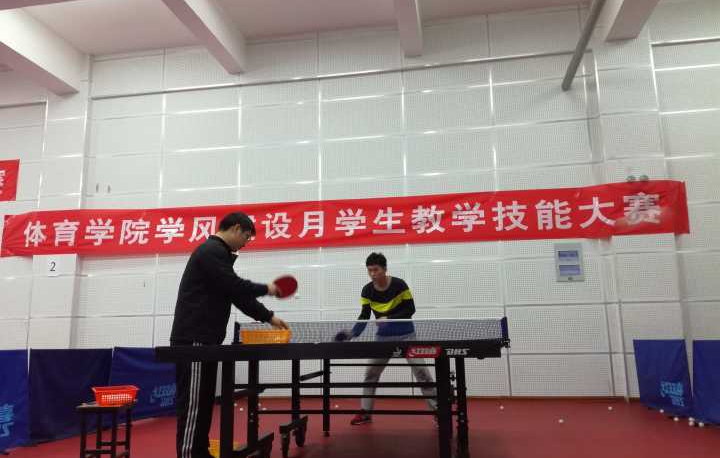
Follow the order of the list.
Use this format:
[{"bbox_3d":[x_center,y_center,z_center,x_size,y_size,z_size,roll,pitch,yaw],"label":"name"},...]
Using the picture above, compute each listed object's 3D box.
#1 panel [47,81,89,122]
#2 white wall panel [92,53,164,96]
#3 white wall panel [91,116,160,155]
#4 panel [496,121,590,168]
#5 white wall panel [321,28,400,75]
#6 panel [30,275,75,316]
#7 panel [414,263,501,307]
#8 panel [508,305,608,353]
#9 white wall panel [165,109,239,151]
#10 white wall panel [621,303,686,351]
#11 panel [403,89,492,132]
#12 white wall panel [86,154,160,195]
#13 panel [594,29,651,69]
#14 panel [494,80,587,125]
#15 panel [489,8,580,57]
[{"bbox_3d":[-4.441,-1.948,8.544,0.663,0.592,0.030,-3,-10,9],"label":"panel"},{"bbox_3d":[-3.570,-2.363,8.743,1.208,0.644,0.050,-3,-10,10],"label":"white wall panel"},{"bbox_3d":[-3.518,-1.394,8.541,1.200,0.600,0.040,-3,-11,10],"label":"white wall panel"},{"bbox_3d":[2.382,-1.095,7.347,1.192,0.592,0.030,-3,-10,9],"label":"panel"},{"bbox_3d":[0.003,-2.510,8.014,1.192,0.698,0.030,-3,-10,9],"label":"white wall panel"},{"bbox_3d":[-4.445,0.981,8.153,0.655,0.600,0.050,-3,-10,10],"label":"panel"},{"bbox_3d":[1.255,0.723,7.342,1.208,0.600,0.050,-3,-10,10],"label":"panel"},{"bbox_3d":[2.457,1.253,7.035,1.208,0.600,0.050,-3,-10,10],"label":"panel"},{"bbox_3d":[-2.337,-1.454,8.338,1.200,0.600,0.040,-3,-11,10],"label":"white wall panel"},{"bbox_3d":[3.487,1.177,6.666,0.683,0.600,0.040,-3,-11,10],"label":"white wall panel"},{"bbox_3d":[1.205,-1.622,7.698,1.200,0.593,0.050,-3,-10,10],"label":"panel"},{"bbox_3d":[-3.511,-0.807,8.392,1.200,0.593,0.050,-3,-10,10],"label":"white wall panel"},{"bbox_3d":[3.385,-2.336,7.250,0.676,0.592,0.030,-3,-10,9],"label":"panel"},{"bbox_3d":[2.387,-1.680,7.499,1.200,0.593,0.050,-3,-10,10],"label":"panel"},{"bbox_3d":[2.369,-2.666,7.675,1.200,0.645,0.050,-3,-10,10],"label":"panel"}]

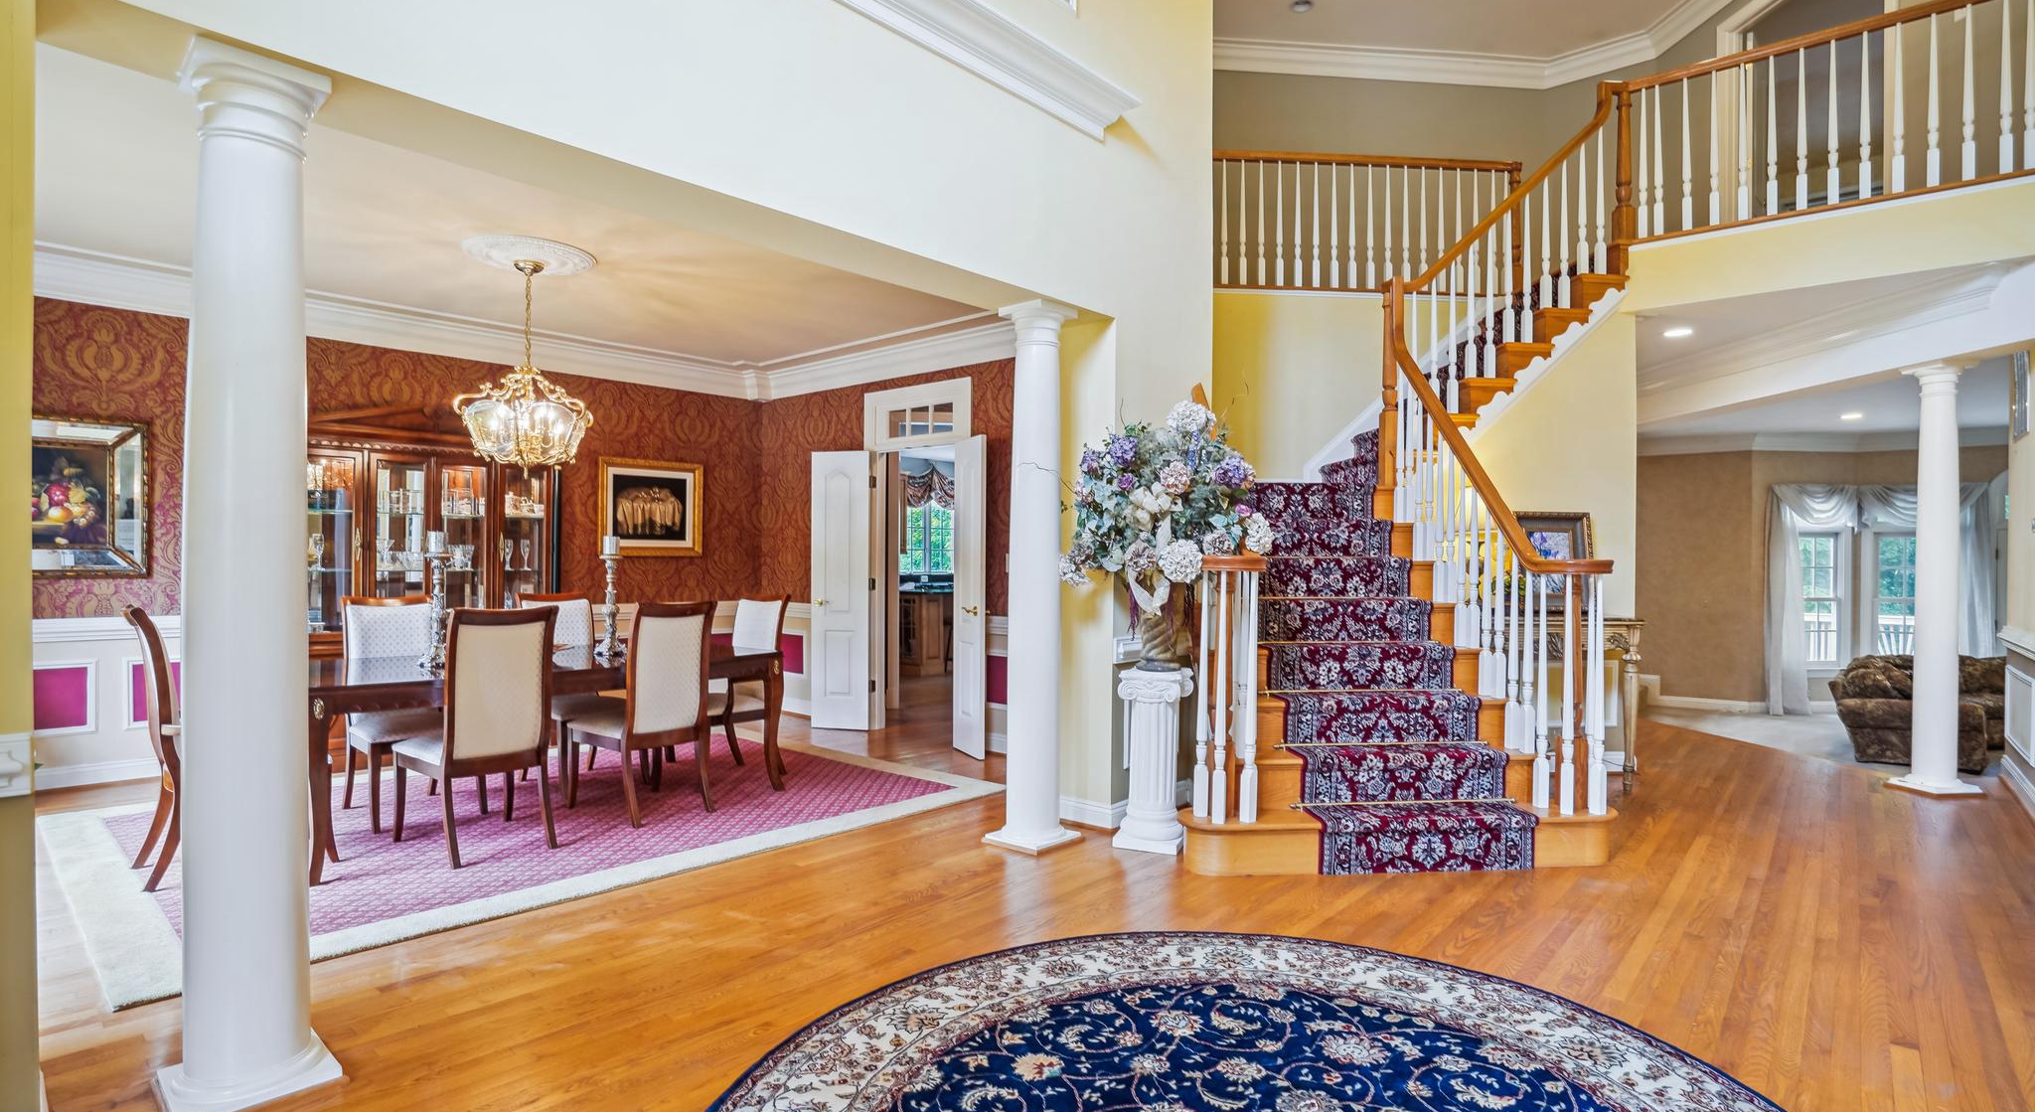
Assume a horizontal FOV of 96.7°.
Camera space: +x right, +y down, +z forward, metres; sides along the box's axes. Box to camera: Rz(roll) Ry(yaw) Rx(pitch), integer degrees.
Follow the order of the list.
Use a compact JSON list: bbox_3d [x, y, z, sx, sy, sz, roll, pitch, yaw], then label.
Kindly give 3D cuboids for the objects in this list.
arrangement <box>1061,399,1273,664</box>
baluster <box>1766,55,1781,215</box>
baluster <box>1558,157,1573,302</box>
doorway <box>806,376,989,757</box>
[{"bbox_3d":[0.658,-0.080,3.980,0.870,1.160,0.700,0,0,18],"label":"arrangement"},{"bbox_3d":[4.075,-2.262,4.875,0.043,0.853,0.043,0,0,39],"label":"baluster"},{"bbox_3d":[3.171,-1.861,5.229,0.043,0.860,0.043,1,1,39],"label":"baluster"},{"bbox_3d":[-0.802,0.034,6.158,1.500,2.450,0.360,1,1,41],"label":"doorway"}]

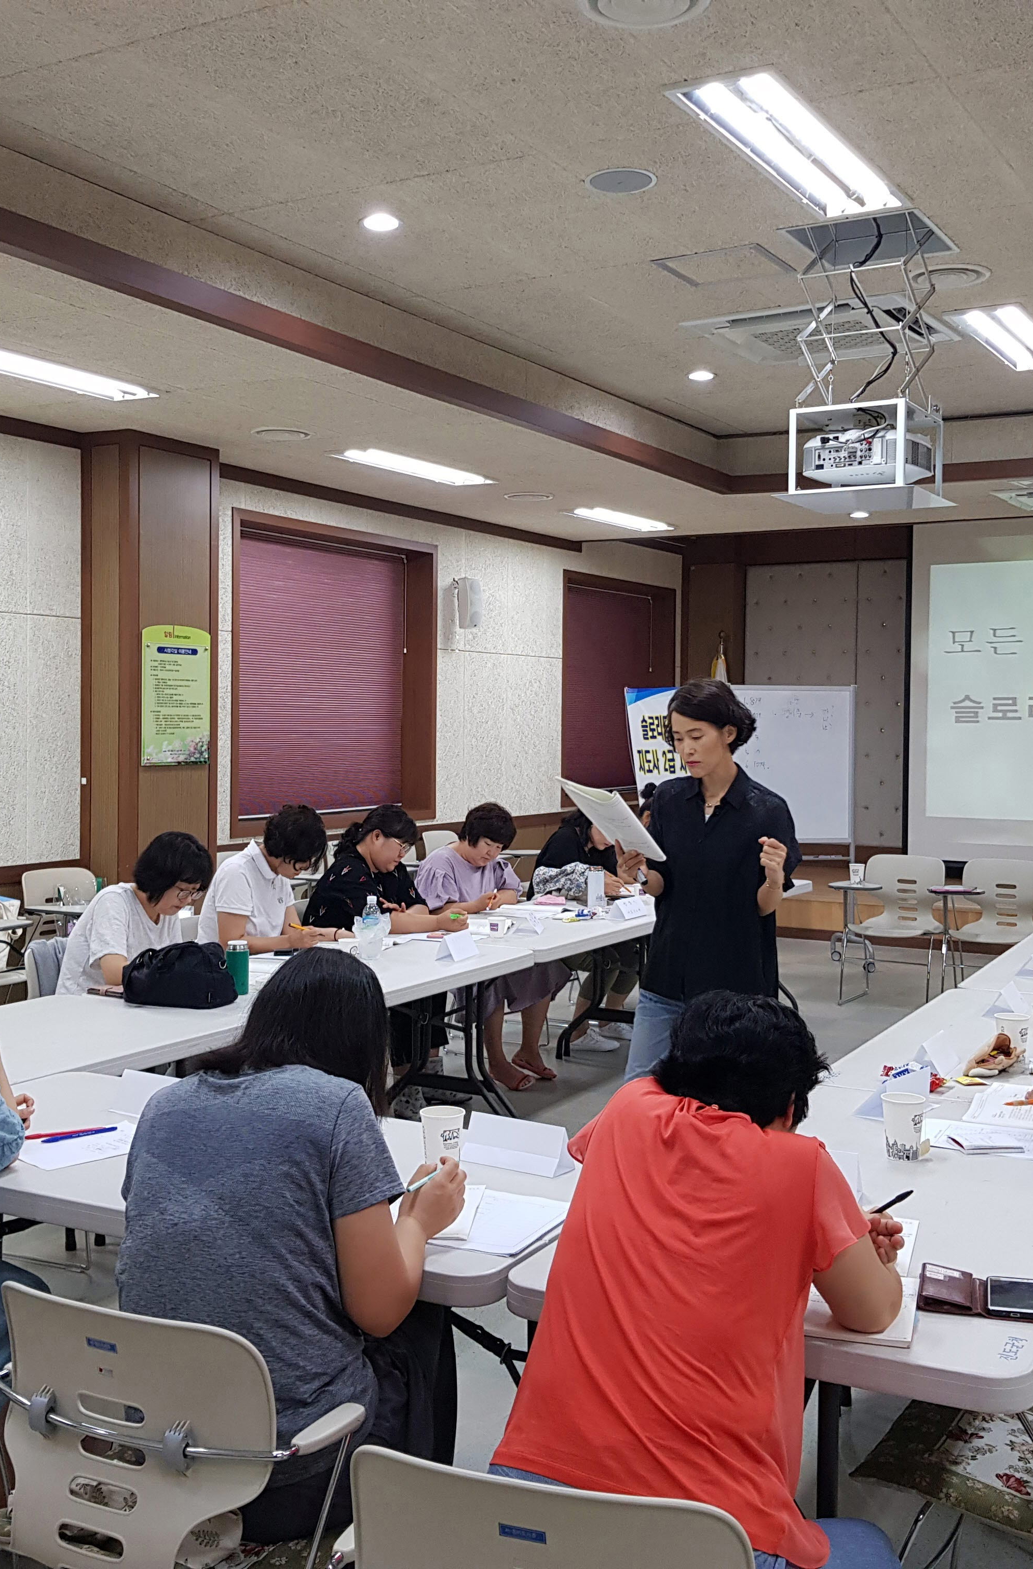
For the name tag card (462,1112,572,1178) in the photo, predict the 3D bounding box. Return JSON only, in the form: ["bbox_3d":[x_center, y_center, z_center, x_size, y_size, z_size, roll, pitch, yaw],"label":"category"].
[{"bbox_3d":[0.003,0.684,3.001,0.211,0.086,0.076,2,2,34],"label":"name tag card"}]

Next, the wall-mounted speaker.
[{"bbox_3d":[-0.309,-1.234,10.719,0.170,0.330,0.160,-2,3,-45],"label":"wall-mounted speaker"}]

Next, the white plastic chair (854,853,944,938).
[{"bbox_3d":[2.148,0.821,8.826,0.520,0.800,0.570,2,2,25],"label":"white plastic chair"}]

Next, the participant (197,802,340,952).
[{"bbox_3d":[-0.875,0.699,5.807,0.760,1.250,0.500,2,3,26],"label":"participant"}]

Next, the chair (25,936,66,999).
[{"bbox_3d":[-1.423,0.954,5.621,0.560,0.800,0.560,1,2,31],"label":"chair"}]

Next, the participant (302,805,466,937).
[{"bbox_3d":[-0.553,0.704,6.280,0.780,1.220,0.520,2,3,25],"label":"participant"}]

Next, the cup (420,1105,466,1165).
[{"bbox_3d":[-0.131,0.640,2.824,0.081,0.104,0.081,1,2,0],"label":"cup"}]

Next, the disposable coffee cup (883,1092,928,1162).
[{"bbox_3d":[0.756,0.671,3.070,0.087,0.115,0.087,0,2,0],"label":"disposable coffee cup"}]

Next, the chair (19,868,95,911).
[{"bbox_3d":[-2.175,0.855,7.857,0.600,0.840,0.600,2,2,39],"label":"chair"}]

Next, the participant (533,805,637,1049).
[{"bbox_3d":[0.342,0.690,7.854,0.780,1.150,0.520,2,3,30],"label":"participant"}]

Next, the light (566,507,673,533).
[{"bbox_3d":[0.706,-1.882,11.065,0.290,0.080,1.270,2,3,31],"label":"light"}]

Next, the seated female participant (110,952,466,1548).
[{"bbox_3d":[-0.284,0.863,2.362,0.500,1.210,0.780,2,2,22],"label":"seated female participant"}]

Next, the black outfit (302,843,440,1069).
[{"bbox_3d":[-0.635,0.718,6.682,0.720,0.930,0.530,1,2,28],"label":"black outfit"}]

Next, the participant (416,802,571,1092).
[{"bbox_3d":[-0.151,0.696,7.301,0.880,1.220,0.530,2,2,34],"label":"participant"}]

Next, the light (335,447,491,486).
[{"bbox_3d":[-0.588,-1.892,9.305,0.300,0.080,1.330,1,2,31],"label":"light"}]

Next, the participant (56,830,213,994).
[{"bbox_3d":[-1.216,0.741,5.185,0.780,1.200,0.520,2,3,27],"label":"participant"}]

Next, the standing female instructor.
[{"bbox_3d":[0.460,0.559,4.003,0.500,1.650,0.420,2,2,27],"label":"standing female instructor"}]

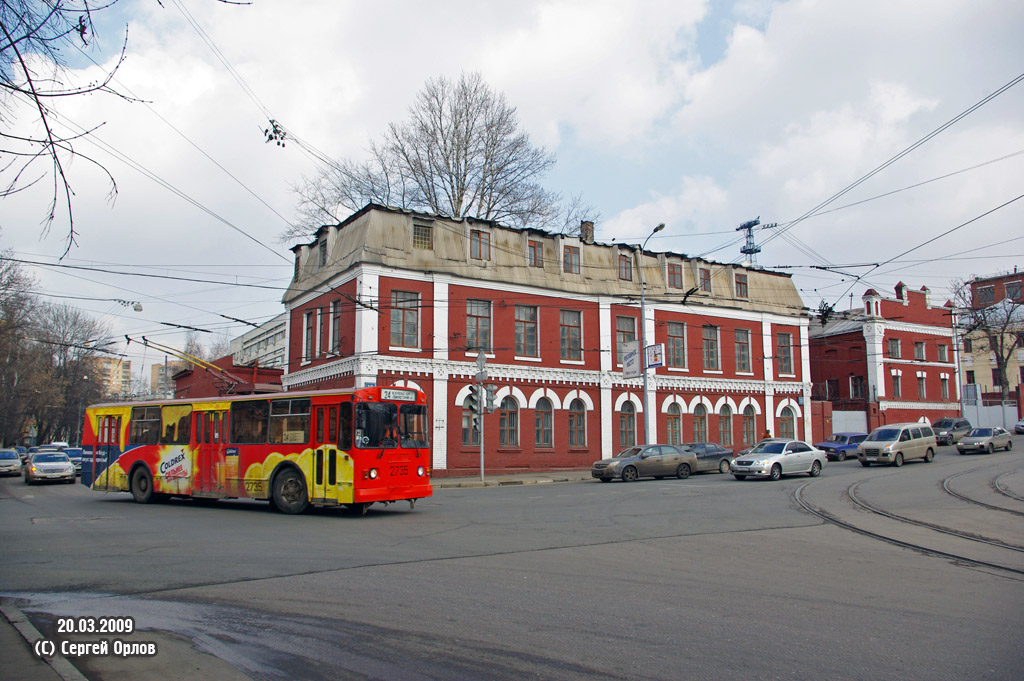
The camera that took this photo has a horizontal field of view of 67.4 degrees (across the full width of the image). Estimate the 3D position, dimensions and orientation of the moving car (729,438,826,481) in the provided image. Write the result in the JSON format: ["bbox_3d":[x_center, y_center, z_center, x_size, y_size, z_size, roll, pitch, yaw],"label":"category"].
[{"bbox_3d":[10.874,4.865,31.230,4.735,1.460,1.760,4,-9,-38],"label":"moving car"}]

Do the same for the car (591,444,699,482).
[{"bbox_3d":[5.530,5.102,32.052,4.600,1.460,1.800,3,-11,-27],"label":"car"}]

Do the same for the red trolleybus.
[{"bbox_3d":[-7.355,2.889,20.867,11.820,3.100,2.500,-5,-9,33],"label":"red trolleybus"}]

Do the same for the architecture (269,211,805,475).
[{"bbox_3d":[2.822,1.338,42.596,28.000,11.600,10.800,5,-9,-31],"label":"architecture"}]

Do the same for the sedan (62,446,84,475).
[{"bbox_3d":[-25.797,7.172,45.422,1.800,1.540,4.500,4,-9,-30],"label":"sedan"}]

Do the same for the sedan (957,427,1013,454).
[{"bbox_3d":[27.921,5.892,45.327,4.170,1.430,1.680,1,-7,-36],"label":"sedan"}]

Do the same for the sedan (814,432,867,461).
[{"bbox_3d":[18.808,5.960,43.353,4.130,1.440,1.620,1,-6,-34],"label":"sedan"}]

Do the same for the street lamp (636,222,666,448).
[{"bbox_3d":[6.687,0.381,35.856,0.350,11.512,1.737,5,-9,-31],"label":"street lamp"}]

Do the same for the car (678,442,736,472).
[{"bbox_3d":[8.287,5.466,35.317,4.300,1.460,1.700,2,-9,-34],"label":"car"}]

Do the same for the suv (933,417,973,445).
[{"bbox_3d":[28.908,6.007,50.950,4.500,1.740,1.830,0,-6,-37],"label":"suv"}]

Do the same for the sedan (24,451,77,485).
[{"bbox_3d":[-21.774,6.017,36.180,1.800,1.450,4.600,5,-10,-34],"label":"sedan"}]

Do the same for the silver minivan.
[{"bbox_3d":[18.891,5.094,37.675,4.700,1.960,1.820,1,-7,-35],"label":"silver minivan"}]

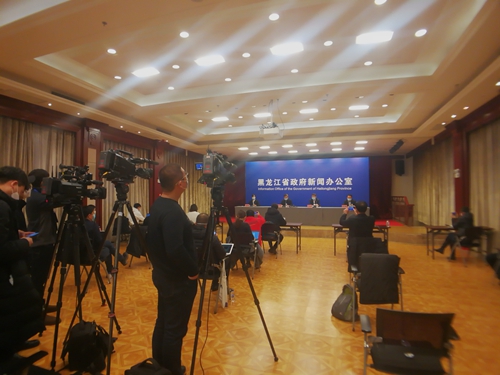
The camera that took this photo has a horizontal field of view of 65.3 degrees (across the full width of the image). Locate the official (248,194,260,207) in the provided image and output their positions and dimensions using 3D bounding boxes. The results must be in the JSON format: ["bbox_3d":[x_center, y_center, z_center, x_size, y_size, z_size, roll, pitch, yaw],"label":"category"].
[{"bbox_3d":[0.185,0.898,15.985,0.520,1.240,0.700,0,-1,14],"label":"official"}]

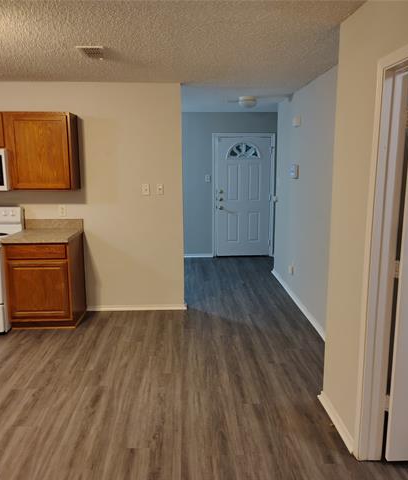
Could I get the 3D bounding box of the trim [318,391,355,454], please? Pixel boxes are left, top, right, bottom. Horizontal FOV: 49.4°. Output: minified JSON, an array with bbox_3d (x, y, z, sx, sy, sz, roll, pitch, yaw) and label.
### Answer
[{"bbox_3d":[0.827,1.129,2.819,0.024,0.075,0.635,0,10,-2],"label":"trim"}]

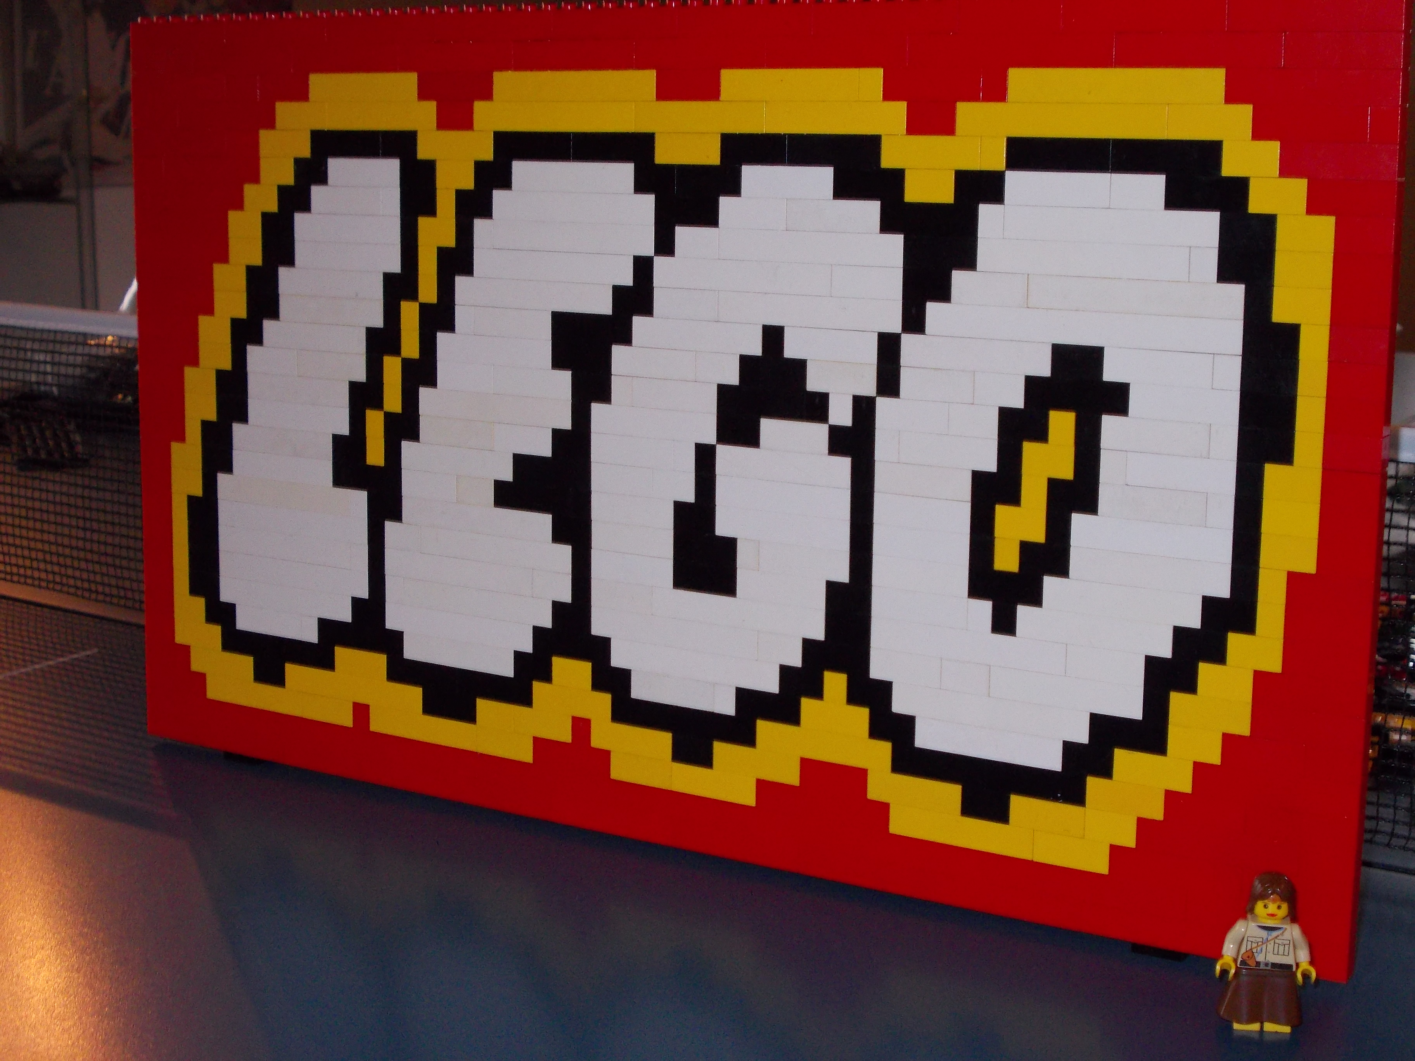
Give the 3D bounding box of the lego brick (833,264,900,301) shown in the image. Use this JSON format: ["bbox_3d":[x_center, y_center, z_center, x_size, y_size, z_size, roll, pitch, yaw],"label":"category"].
[{"bbox_3d":[0.049,-0.075,0.624,0.024,0.010,0.008,7,12,31],"label":"lego brick"}]

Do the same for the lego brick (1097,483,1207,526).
[{"bbox_3d":[0.126,-0.008,0.587,0.032,0.010,0.008,7,12,31],"label":"lego brick"}]

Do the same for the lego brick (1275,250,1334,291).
[{"bbox_3d":[0.160,-0.070,0.556,0.016,0.010,0.008,7,12,31],"label":"lego brick"}]

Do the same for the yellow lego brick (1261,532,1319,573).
[{"bbox_3d":[0.160,0.005,0.569,0.016,0.010,0.008,7,12,31],"label":"yellow lego brick"}]

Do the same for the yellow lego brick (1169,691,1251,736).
[{"bbox_3d":[0.143,0.051,0.586,0.024,0.010,0.008,7,12,31],"label":"yellow lego brick"}]

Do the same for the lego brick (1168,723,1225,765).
[{"bbox_3d":[0.140,0.060,0.591,0.016,0.010,0.008,7,12,31],"label":"lego brick"}]

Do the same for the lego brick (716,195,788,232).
[{"bbox_3d":[0.016,-0.098,0.640,0.024,0.010,0.008,7,12,31],"label":"lego brick"}]

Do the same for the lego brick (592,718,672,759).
[{"bbox_3d":[-0.023,0.069,0.696,0.032,0.010,0.008,7,12,31],"label":"lego brick"}]

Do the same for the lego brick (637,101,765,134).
[{"bbox_3d":[-0.001,-0.128,0.645,0.048,0.010,0.008,7,12,31],"label":"lego brick"}]

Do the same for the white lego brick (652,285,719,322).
[{"bbox_3d":[-0.005,-0.072,0.659,0.024,0.010,0.008,7,12,31],"label":"white lego brick"}]

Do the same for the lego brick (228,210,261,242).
[{"bbox_3d":[-0.164,-0.111,0.754,0.016,0.010,0.008,7,12,31],"label":"lego brick"}]

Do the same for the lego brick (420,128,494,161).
[{"bbox_3d":[-0.082,-0.129,0.698,0.032,0.010,0.008,7,13,31],"label":"lego brick"}]

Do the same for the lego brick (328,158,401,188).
[{"bbox_3d":[-0.116,-0.124,0.720,0.032,0.010,0.008,7,12,31],"label":"lego brick"}]

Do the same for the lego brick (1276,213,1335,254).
[{"bbox_3d":[0.160,-0.079,0.553,0.016,0.010,0.008,7,12,31],"label":"lego brick"}]

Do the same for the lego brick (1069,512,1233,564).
[{"bbox_3d":[0.127,0.001,0.592,0.048,0.010,0.008,7,12,31],"label":"lego brick"}]

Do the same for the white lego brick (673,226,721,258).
[{"bbox_3d":[-0.001,-0.090,0.656,0.016,0.010,0.008,7,12,31],"label":"white lego brick"}]

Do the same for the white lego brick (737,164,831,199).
[{"bbox_3d":[0.026,-0.106,0.634,0.032,0.010,0.008,7,13,31],"label":"white lego brick"}]

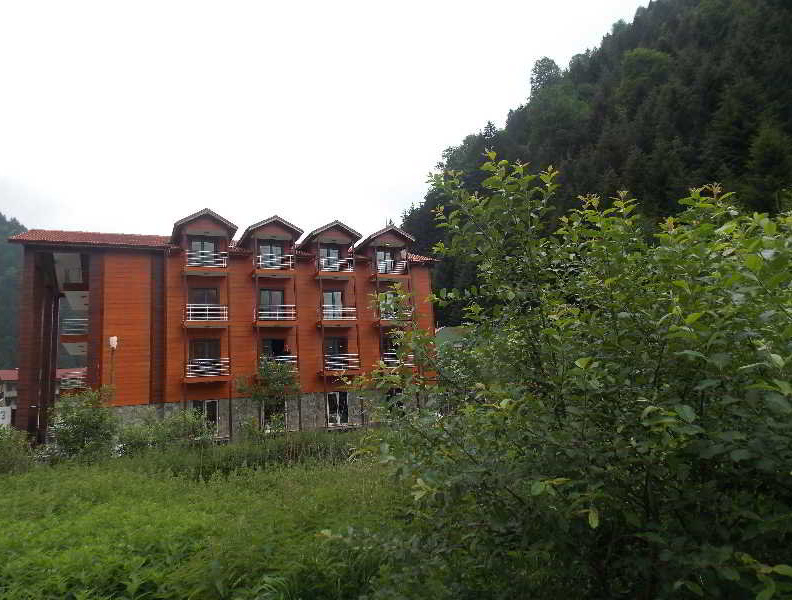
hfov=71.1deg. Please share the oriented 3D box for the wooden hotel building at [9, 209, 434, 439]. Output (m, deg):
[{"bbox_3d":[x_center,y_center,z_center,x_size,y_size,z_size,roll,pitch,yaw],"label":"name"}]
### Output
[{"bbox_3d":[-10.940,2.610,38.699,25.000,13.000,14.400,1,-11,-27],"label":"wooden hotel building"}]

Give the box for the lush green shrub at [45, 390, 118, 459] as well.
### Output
[{"bbox_3d":[-11.869,4.713,21.000,2.700,2.750,2.500,1,-11,-27],"label":"lush green shrub"}]

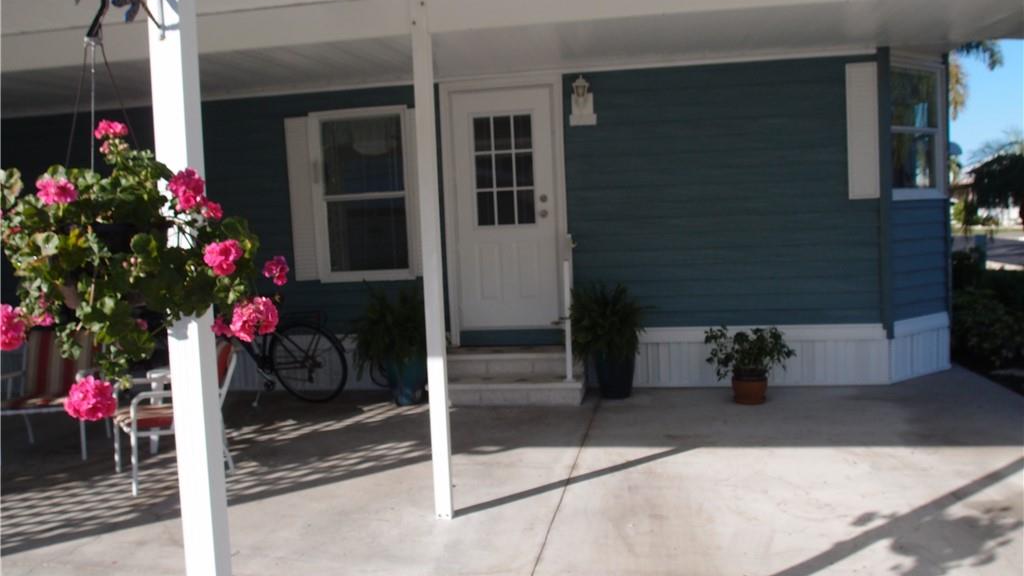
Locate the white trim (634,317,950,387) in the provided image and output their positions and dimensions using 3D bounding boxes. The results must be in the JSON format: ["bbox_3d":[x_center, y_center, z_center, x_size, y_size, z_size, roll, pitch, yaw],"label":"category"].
[{"bbox_3d":[2.474,0.538,7.295,2.843,0.513,0.814,-2,4,11],"label":"white trim"}]

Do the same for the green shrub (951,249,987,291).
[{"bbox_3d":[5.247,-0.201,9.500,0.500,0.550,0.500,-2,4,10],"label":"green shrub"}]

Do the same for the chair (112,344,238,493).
[{"bbox_3d":[-2.076,0.754,5.092,0.621,0.759,0.593,-5,5,-38],"label":"chair"}]

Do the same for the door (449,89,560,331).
[{"bbox_3d":[-0.065,-0.686,7.307,0.891,2.118,0.055,-2,4,11],"label":"door"}]

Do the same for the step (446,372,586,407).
[{"bbox_3d":[-0.036,0.845,6.838,1.271,0.175,0.455,-2,4,11],"label":"step"}]

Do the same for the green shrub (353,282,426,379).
[{"bbox_3d":[-0.918,0.345,6.700,0.780,0.748,0.702,-2,4,10],"label":"green shrub"}]

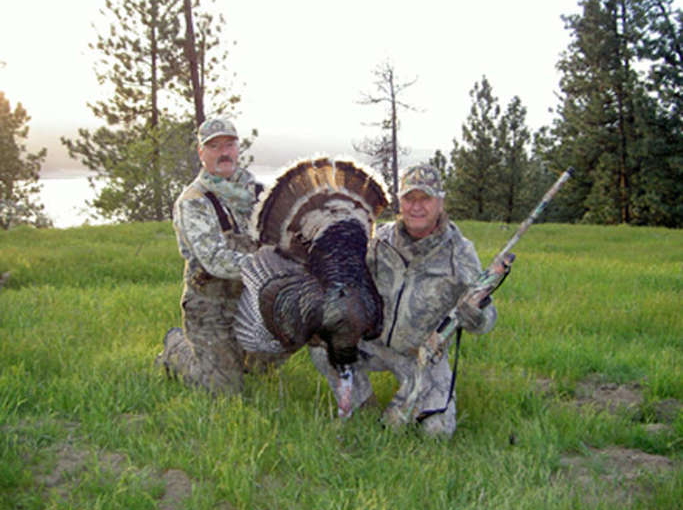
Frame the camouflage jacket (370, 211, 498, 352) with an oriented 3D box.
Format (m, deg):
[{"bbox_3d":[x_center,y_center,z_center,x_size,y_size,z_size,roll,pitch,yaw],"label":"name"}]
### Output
[{"bbox_3d":[0.352,0.117,3.150,0.540,0.570,0.400,2,7,15],"label":"camouflage jacket"}]

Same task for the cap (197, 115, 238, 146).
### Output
[{"bbox_3d":[-0.540,-0.542,3.380,0.175,0.130,0.250,-3,7,-24],"label":"cap"}]

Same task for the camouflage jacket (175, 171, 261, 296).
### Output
[{"bbox_3d":[-0.502,-0.100,3.420,0.480,0.570,0.400,-5,8,-36],"label":"camouflage jacket"}]

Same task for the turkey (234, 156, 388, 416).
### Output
[{"bbox_3d":[-0.123,0.113,3.060,0.580,0.970,0.500,-1,7,-8],"label":"turkey"}]

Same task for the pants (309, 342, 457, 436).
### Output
[{"bbox_3d":[0.179,0.484,3.200,0.550,0.440,0.580,2,7,18],"label":"pants"}]

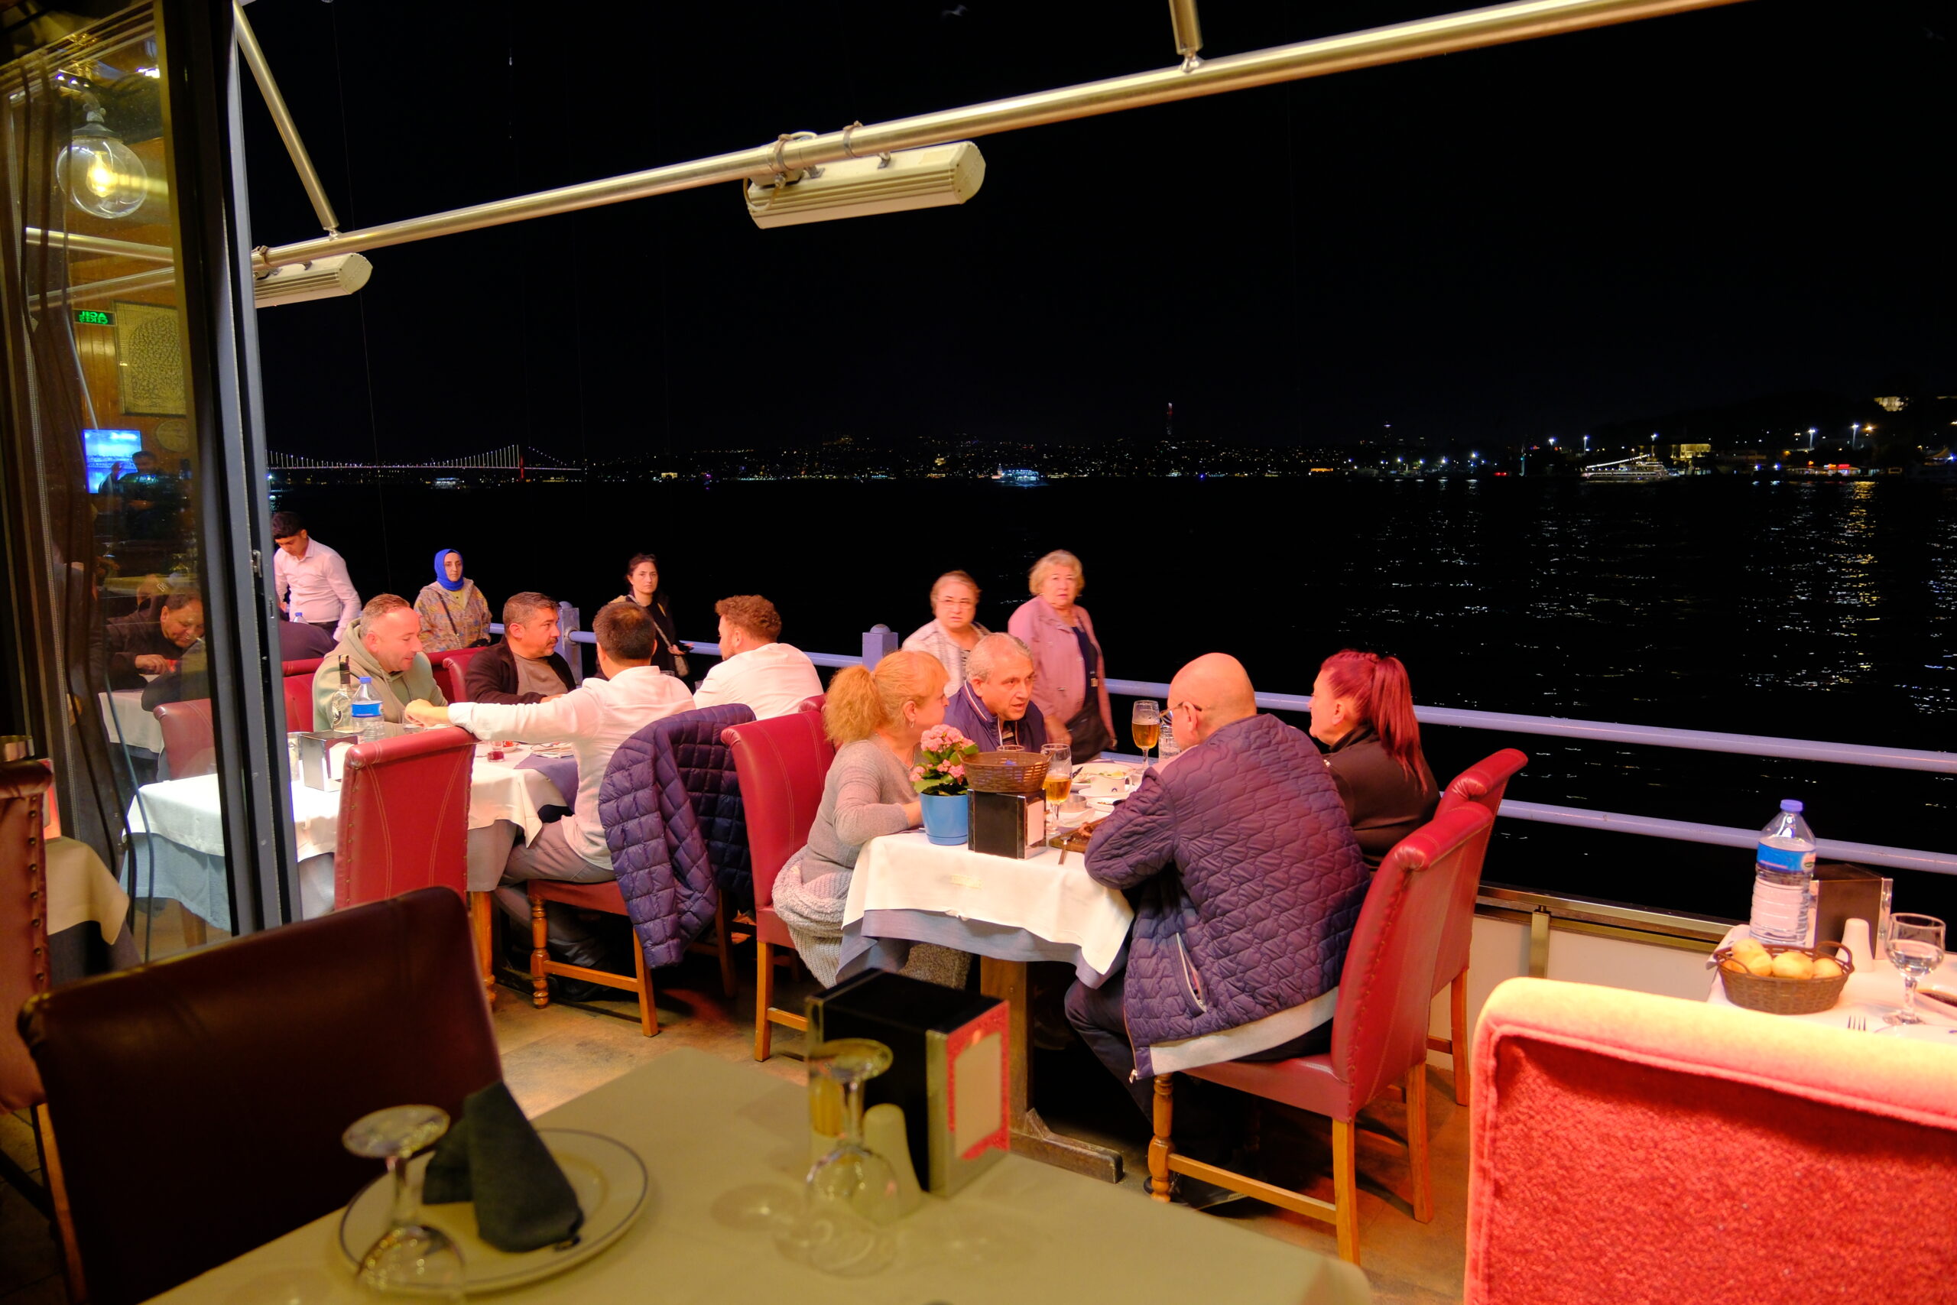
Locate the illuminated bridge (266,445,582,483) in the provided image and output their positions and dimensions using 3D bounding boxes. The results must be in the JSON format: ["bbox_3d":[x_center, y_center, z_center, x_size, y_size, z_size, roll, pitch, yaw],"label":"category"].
[{"bbox_3d":[-2420.456,-770.881,5330.000,1560.000,165.000,33.000,-5,9,-32],"label":"illuminated bridge"}]

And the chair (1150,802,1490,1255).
[{"bbox_3d":[0.747,0.811,2.947,0.570,0.965,0.460,6,10,41],"label":"chair"}]

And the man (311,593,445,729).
[{"bbox_3d":[-2.087,0.417,4.887,0.800,1.260,0.540,3,8,25],"label":"man"}]

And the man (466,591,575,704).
[{"bbox_3d":[-1.708,0.367,5.355,0.760,1.230,0.530,4,9,28],"label":"man"}]

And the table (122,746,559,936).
[{"bbox_3d":[-2.151,0.618,4.417,0.970,0.390,0.910,4,9,31],"label":"table"}]

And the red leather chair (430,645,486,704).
[{"bbox_3d":[-1.968,0.511,5.768,0.580,1.010,0.460,4,9,31],"label":"red leather chair"}]

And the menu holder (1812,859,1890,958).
[{"bbox_3d":[1.720,0.516,2.622,0.152,0.158,0.122,1,8,8],"label":"menu holder"}]

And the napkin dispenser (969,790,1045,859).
[{"bbox_3d":[0.074,0.422,3.316,0.164,0.158,0.122,4,9,29],"label":"napkin dispenser"}]

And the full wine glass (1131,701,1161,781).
[{"bbox_3d":[0.502,0.269,3.918,0.078,0.220,0.078,0,8,0],"label":"full wine glass"}]

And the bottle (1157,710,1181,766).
[{"bbox_3d":[0.584,0.274,3.948,0.070,0.200,0.070,4,9,30],"label":"bottle"}]

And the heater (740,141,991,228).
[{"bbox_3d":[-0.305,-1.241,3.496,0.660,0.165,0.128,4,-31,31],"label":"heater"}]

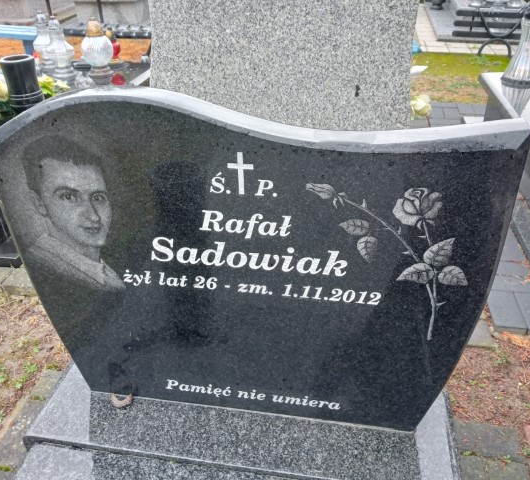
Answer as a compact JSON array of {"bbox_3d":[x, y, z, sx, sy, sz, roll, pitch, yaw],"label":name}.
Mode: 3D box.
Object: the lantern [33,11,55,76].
[{"bbox_3d":[-1.328,-1.180,3.117,0.162,0.369,0.162,5,32,8],"label":"lantern"}]

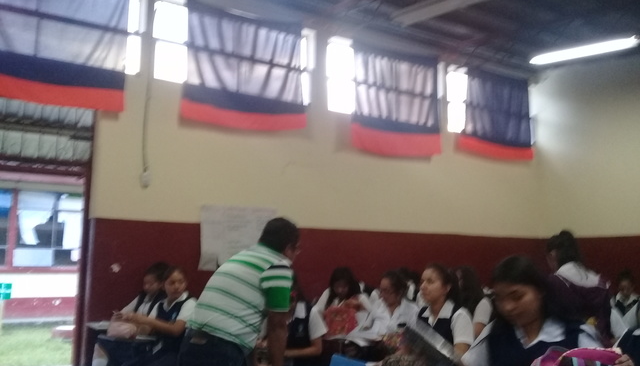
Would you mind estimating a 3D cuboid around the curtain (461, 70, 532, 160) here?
[{"bbox_3d":[2.497,-0.971,8.075,1.486,1.207,0.100,6,-9,-32],"label":"curtain"}]

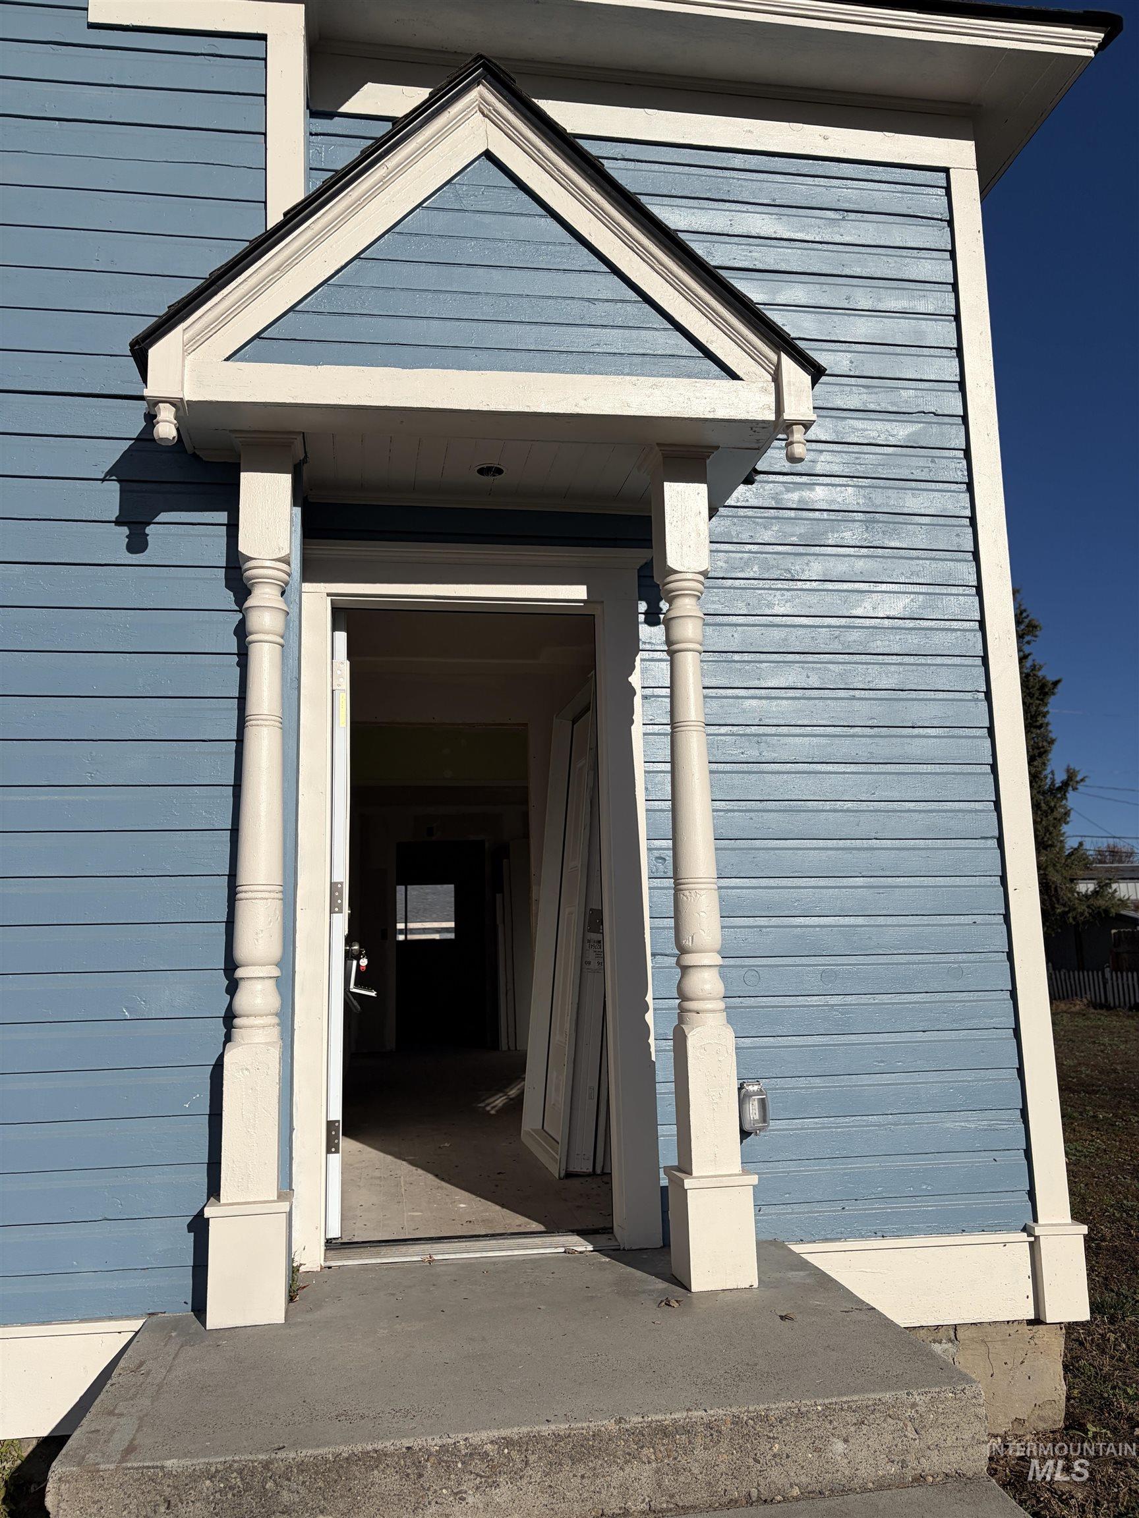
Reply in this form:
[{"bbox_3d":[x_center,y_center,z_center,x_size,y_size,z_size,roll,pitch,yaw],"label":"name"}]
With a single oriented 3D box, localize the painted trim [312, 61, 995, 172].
[{"bbox_3d":[0.330,-2.417,4.278,2.527,0.235,0.045,0,-9,-8],"label":"painted trim"}]

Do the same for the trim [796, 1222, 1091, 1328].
[{"bbox_3d":[1.194,1.685,3.701,1.022,0.304,0.104,0,-9,-8],"label":"trim"}]

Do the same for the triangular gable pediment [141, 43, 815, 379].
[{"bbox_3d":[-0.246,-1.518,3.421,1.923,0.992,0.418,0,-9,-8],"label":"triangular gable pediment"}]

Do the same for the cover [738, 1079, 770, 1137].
[{"bbox_3d":[0.603,1.131,3.713,0.078,0.160,0.067,0,-9,-8],"label":"cover"}]

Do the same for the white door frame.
[{"bbox_3d":[-0.287,0.410,3.741,1.175,2.307,0.164,0,-9,-8],"label":"white door frame"}]

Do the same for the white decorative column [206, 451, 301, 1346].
[{"bbox_3d":[-0.868,0.260,3.210,0.214,2.456,0.201,0,-9,-8],"label":"white decorative column"}]

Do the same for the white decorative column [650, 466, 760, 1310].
[{"bbox_3d":[0.391,0.271,3.433,0.210,2.456,0.209,0,-9,-8],"label":"white decorative column"}]

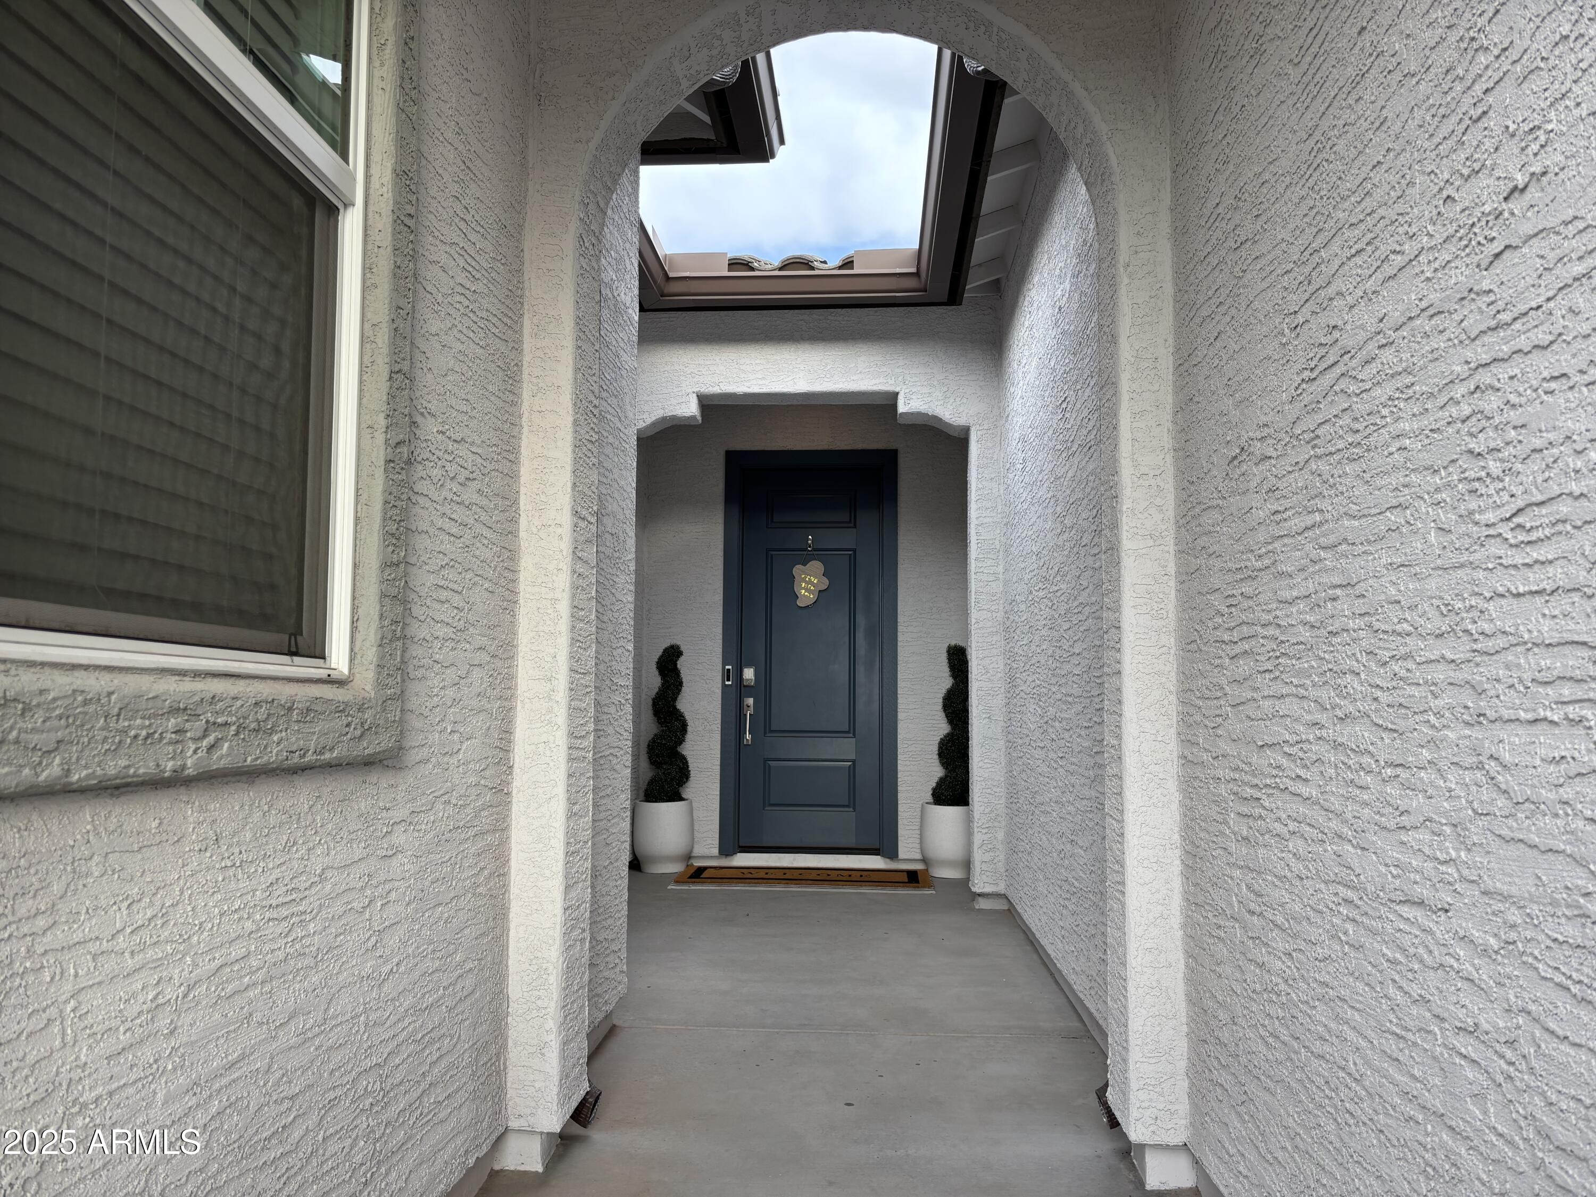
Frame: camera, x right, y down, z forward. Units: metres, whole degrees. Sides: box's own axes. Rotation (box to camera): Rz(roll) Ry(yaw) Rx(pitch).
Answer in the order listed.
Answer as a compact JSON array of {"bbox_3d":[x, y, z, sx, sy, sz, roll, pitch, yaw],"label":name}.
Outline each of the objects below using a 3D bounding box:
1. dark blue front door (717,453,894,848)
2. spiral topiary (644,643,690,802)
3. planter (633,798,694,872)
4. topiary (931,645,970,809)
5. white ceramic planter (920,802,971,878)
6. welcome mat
[{"bbox_3d":[0.077,0.330,7.614,1.115,2.575,0.150,0,-5,4],"label":"dark blue front door"},{"bbox_3d":[-0.795,0.764,7.370,0.285,0.970,0.285,0,-5,4],"label":"spiral topiary"},{"bbox_3d":[-0.815,1.444,7.309,0.370,0.415,0.370,0,-5,4],"label":"planter"},{"bbox_3d":[0.933,0.755,7.205,0.285,0.970,0.285,0,-5,4],"label":"topiary"},{"bbox_3d":[0.910,1.435,7.144,0.370,0.415,0.370,0,-5,4],"label":"white ceramic planter"},{"bbox_3d":[0.045,1.612,6.944,1.446,0.020,0.610,0,-5,4],"label":"welcome mat"}]

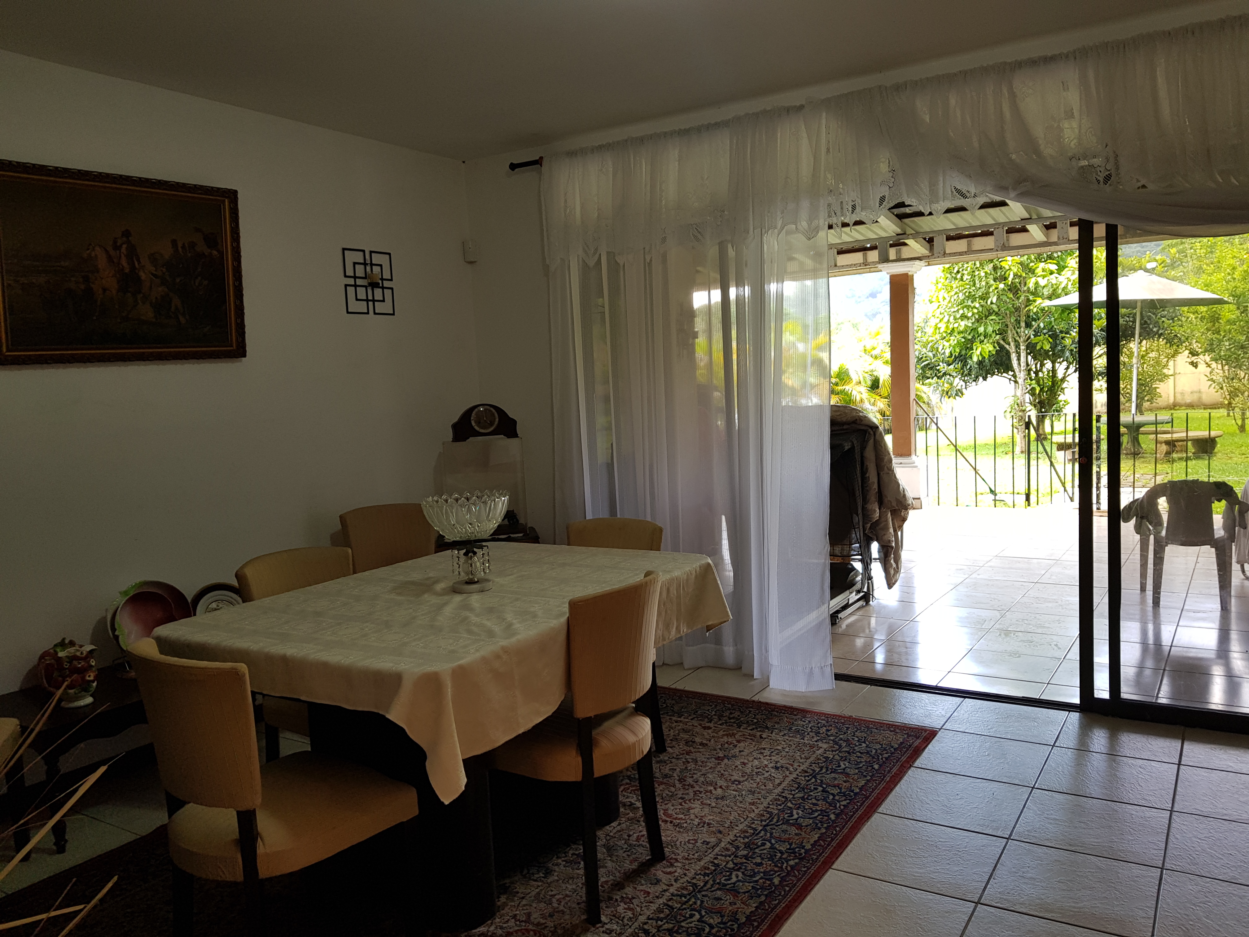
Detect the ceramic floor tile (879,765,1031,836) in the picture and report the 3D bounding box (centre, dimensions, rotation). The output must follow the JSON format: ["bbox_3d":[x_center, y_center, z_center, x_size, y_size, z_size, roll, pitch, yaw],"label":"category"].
[{"bbox_3d":[1.105,1.105,3.128,0.403,0.010,0.403,0,6,34],"label":"ceramic floor tile"}]

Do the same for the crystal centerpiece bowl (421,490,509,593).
[{"bbox_3d":[-0.495,0.234,3.002,0.281,0.289,0.281,-3,5,0],"label":"crystal centerpiece bowl"}]

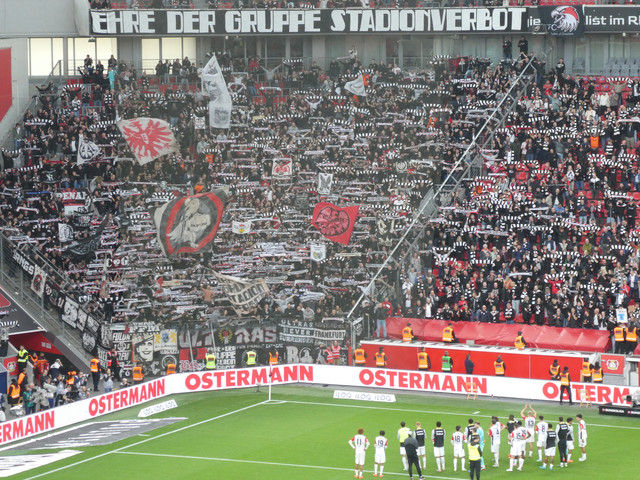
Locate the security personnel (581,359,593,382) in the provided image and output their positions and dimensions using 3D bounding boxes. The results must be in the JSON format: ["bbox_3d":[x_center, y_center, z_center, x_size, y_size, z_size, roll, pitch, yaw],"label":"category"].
[{"bbox_3d":[12.246,6.338,114.725,0.560,1.800,0.400,2,6,26],"label":"security personnel"}]

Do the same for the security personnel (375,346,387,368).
[{"bbox_3d":[2.961,6.085,120.805,0.580,1.800,0.380,2,6,25],"label":"security personnel"}]

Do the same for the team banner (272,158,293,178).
[{"bbox_3d":[-2.062,-3.894,136.500,1.080,1.130,0.060,-1,6,-7],"label":"team banner"}]

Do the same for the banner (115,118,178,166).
[{"bbox_3d":[-8.990,-5.186,130.083,3.254,2.519,0.600,-1,6,-9],"label":"banner"}]

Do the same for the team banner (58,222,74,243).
[{"bbox_3d":[-12.695,-0.376,125.000,0.820,1.000,0.150,-1,5,-6],"label":"team banner"}]

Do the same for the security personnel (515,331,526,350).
[{"bbox_3d":[9.491,4.812,117.201,0.580,1.050,0.650,2,6,26],"label":"security personnel"}]

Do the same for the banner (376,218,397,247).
[{"bbox_3d":[3.373,-0.380,126.608,1.022,1.430,0.120,0,6,9],"label":"banner"}]

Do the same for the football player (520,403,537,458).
[{"bbox_3d":[8.434,7.715,101.011,0.640,2.150,0.450,-1,6,-5],"label":"football player"}]

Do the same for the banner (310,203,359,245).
[{"bbox_3d":[0.729,-0.830,125.500,2.400,2.050,0.450,0,5,0],"label":"banner"}]

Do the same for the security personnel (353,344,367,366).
[{"bbox_3d":[1.979,5.963,121.476,0.600,1.800,0.380,1,6,16],"label":"security personnel"}]

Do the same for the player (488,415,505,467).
[{"bbox_3d":[6.980,8.046,99.029,0.600,1.920,0.450,-4,6,-30],"label":"player"}]

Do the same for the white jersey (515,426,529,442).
[{"bbox_3d":[7.932,7.707,98.600,0.550,0.660,0.340,-1,6,-5],"label":"white jersey"}]

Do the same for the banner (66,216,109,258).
[{"bbox_3d":[-11.907,-0.128,127.823,2.150,2.100,0.400,-1,6,0],"label":"banner"}]

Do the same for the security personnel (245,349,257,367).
[{"bbox_3d":[-3.320,6.098,121.442,0.580,1.800,0.380,-2,6,-10],"label":"security personnel"}]

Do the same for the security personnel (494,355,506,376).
[{"bbox_3d":[8.363,6.259,116.283,0.560,1.800,0.400,2,6,21],"label":"security personnel"}]

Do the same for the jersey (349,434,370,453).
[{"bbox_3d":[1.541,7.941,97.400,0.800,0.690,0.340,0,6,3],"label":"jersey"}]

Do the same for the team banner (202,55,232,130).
[{"bbox_3d":[-5.526,-8.005,134.552,1.629,4.017,0.600,-1,6,-9],"label":"team banner"}]

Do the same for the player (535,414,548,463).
[{"bbox_3d":[8.791,7.873,98.947,0.580,1.830,0.450,-2,6,-19],"label":"player"}]

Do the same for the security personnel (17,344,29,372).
[{"bbox_3d":[-14.341,6.004,120.490,0.560,1.820,0.360,1,6,14],"label":"security personnel"}]

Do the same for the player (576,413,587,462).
[{"bbox_3d":[10.513,7.923,100.233,0.420,1.860,0.500,1,6,14],"label":"player"}]

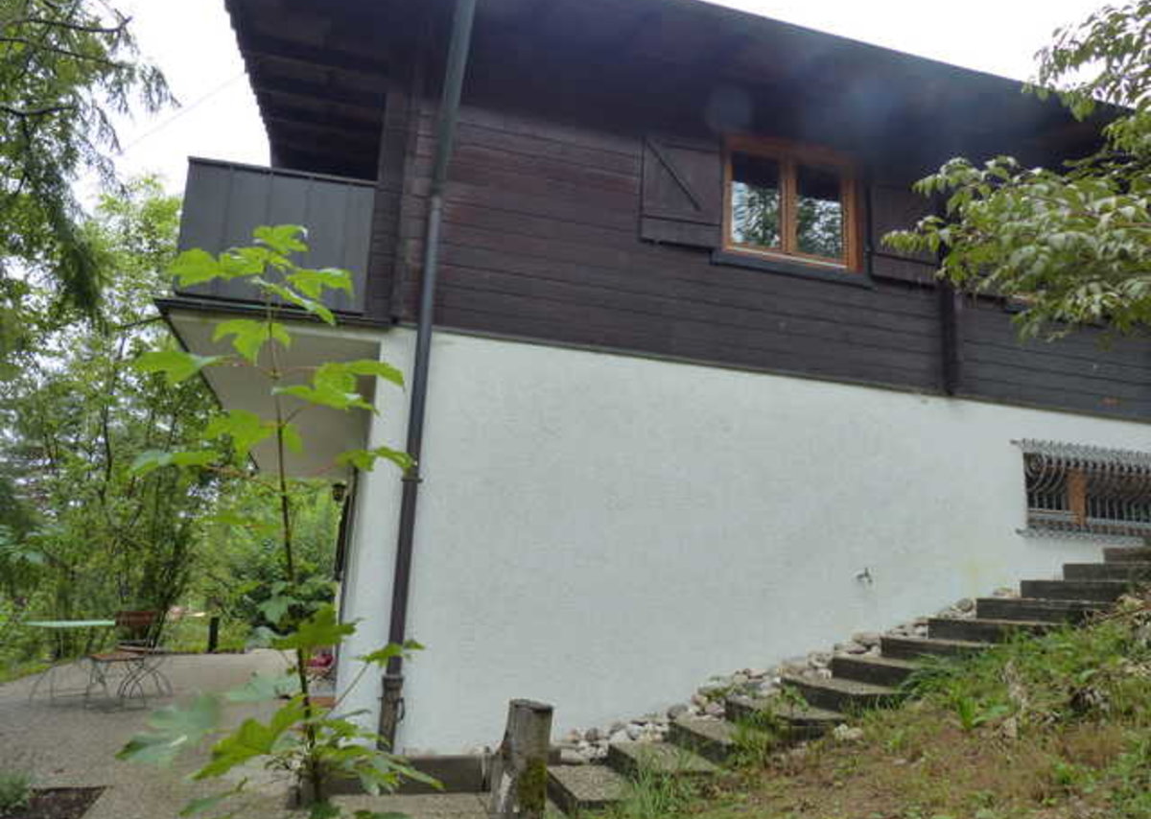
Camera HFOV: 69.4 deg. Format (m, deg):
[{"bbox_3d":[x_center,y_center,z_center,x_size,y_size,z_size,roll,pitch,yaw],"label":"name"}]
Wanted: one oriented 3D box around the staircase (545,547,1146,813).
[{"bbox_3d":[2.417,1.703,5.626,5.036,1.870,0.912,6,-12,-13],"label":"staircase"}]

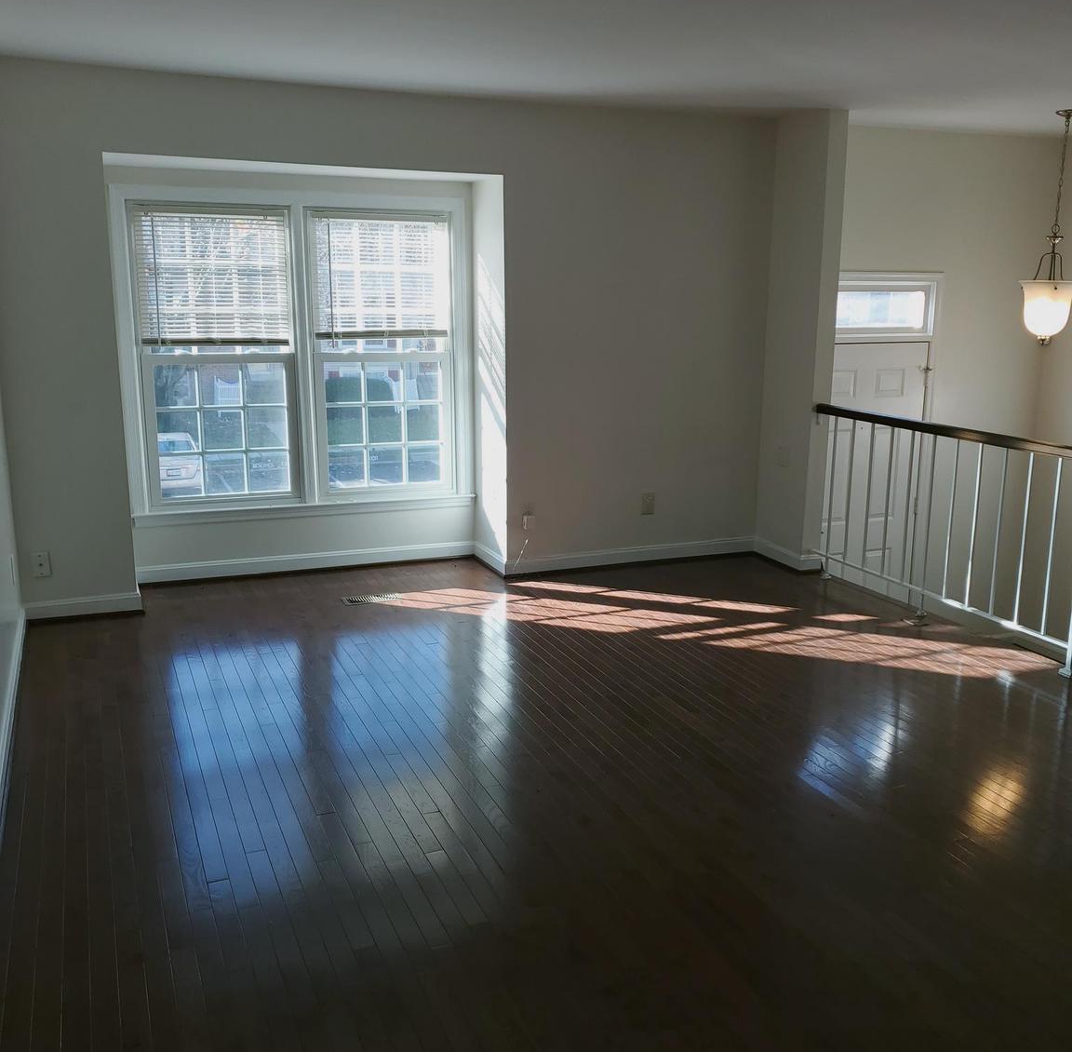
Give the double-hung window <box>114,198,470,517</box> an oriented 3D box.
[{"bbox_3d":[-1.217,-0.889,5.662,1.709,1.574,0.100,-4,13,-21],"label":"double-hung window"}]

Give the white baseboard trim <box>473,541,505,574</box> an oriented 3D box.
[{"bbox_3d":[-0.260,0.177,6.000,0.020,0.090,0.527,-4,13,-21],"label":"white baseboard trim"}]

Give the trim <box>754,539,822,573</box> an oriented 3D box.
[{"bbox_3d":[1.431,0.159,6.159,0.148,0.090,0.477,-4,13,-21],"label":"trim"}]

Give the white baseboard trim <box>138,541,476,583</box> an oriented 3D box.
[{"bbox_3d":[-1.217,0.192,5.890,1.837,0.090,0.020,-4,13,-21],"label":"white baseboard trim"}]

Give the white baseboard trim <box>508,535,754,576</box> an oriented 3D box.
[{"bbox_3d":[0.553,0.173,6.054,1.570,0.090,0.020,-4,13,-21],"label":"white baseboard trim"}]

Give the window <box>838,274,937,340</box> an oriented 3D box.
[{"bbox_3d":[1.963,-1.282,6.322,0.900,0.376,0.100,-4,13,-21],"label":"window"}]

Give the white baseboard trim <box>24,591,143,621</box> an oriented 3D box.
[{"bbox_3d":[-2.103,0.376,5.008,0.496,0.090,0.020,-4,13,-21],"label":"white baseboard trim"}]

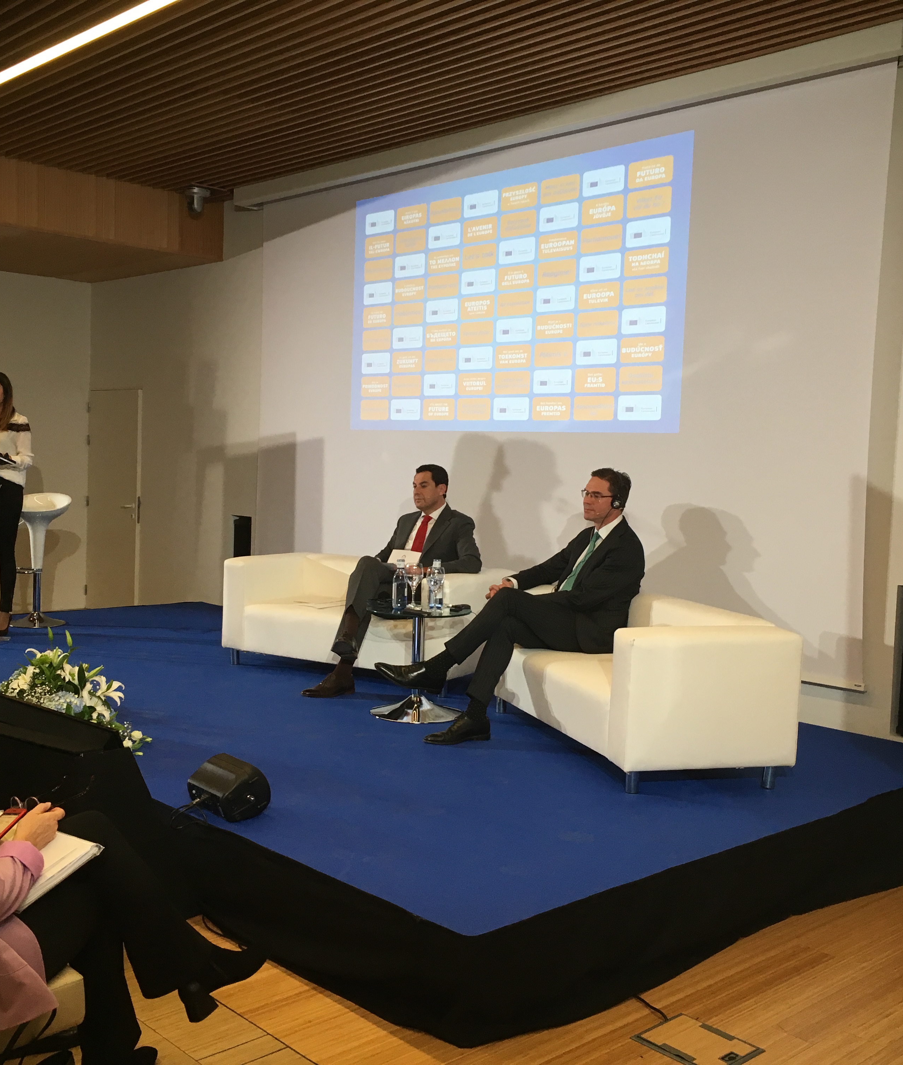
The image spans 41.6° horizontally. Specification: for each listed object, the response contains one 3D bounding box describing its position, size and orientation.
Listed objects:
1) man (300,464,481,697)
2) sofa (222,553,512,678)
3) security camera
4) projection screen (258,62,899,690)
[{"bbox_3d":[-0.296,0.232,6.377,0.520,1.178,1.004,5,5,38],"label":"man"},{"bbox_3d":[-0.486,0.489,6.788,1.497,0.606,0.712,4,4,30],"label":"sofa"},{"bbox_3d":[-1.887,-2.460,8.848,0.190,0.210,0.200,5,5,38],"label":"security camera"},{"bbox_3d":[0.247,-0.838,7.139,0.050,2.808,4.900,-2,5,-44],"label":"projection screen"}]

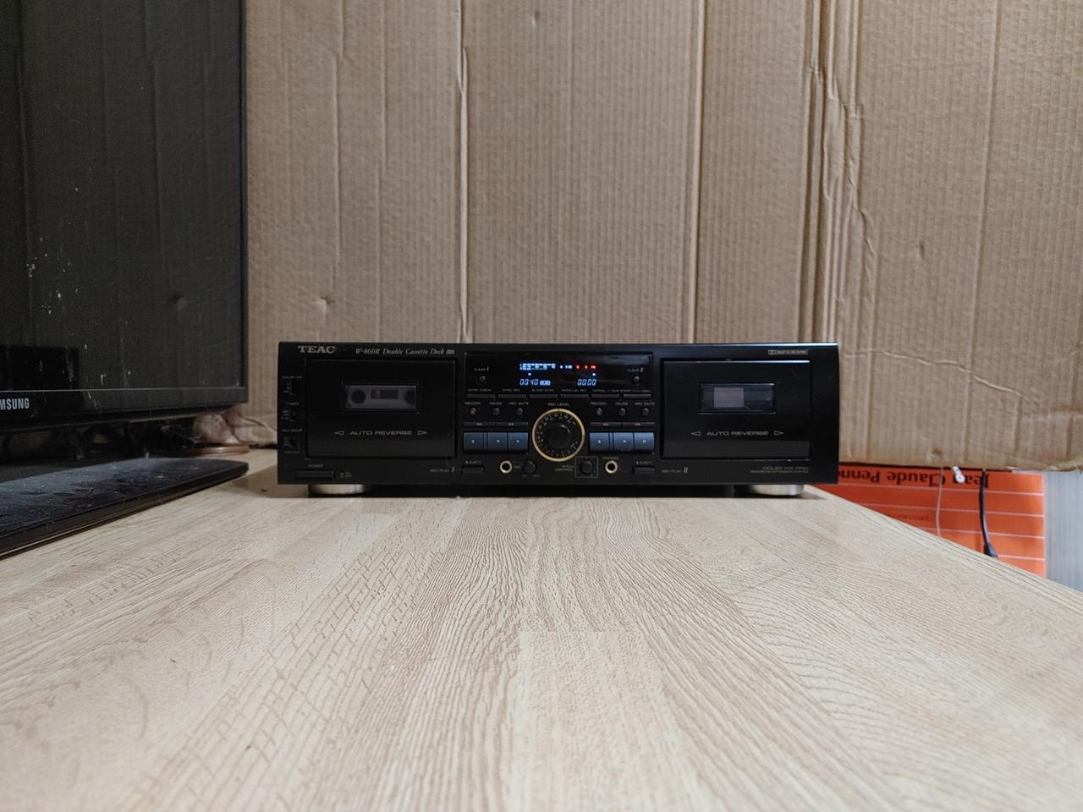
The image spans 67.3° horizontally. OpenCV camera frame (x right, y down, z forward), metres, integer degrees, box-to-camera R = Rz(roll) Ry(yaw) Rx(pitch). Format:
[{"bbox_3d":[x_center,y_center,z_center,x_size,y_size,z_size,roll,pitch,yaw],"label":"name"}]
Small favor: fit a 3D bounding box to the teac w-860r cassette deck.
[{"bbox_3d":[0.013,0.009,0.760,0.435,0.122,0.285,0,1,0],"label":"teac w-860r cassette deck"}]

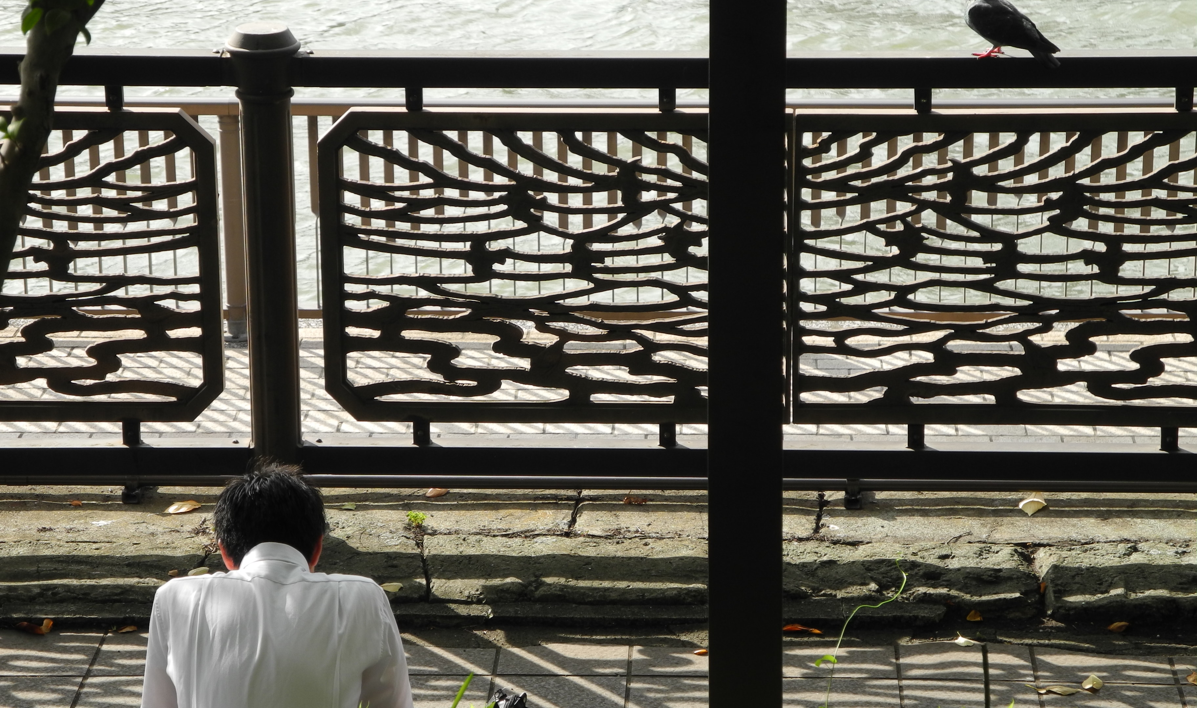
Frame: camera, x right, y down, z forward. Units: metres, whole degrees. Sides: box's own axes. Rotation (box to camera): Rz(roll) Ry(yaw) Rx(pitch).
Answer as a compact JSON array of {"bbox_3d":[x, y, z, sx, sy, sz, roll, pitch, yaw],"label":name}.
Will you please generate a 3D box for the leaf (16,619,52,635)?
[{"bbox_3d":[-1.309,0.629,9.539,0.084,0.030,0.045,0,19,2],"label":"leaf"}]

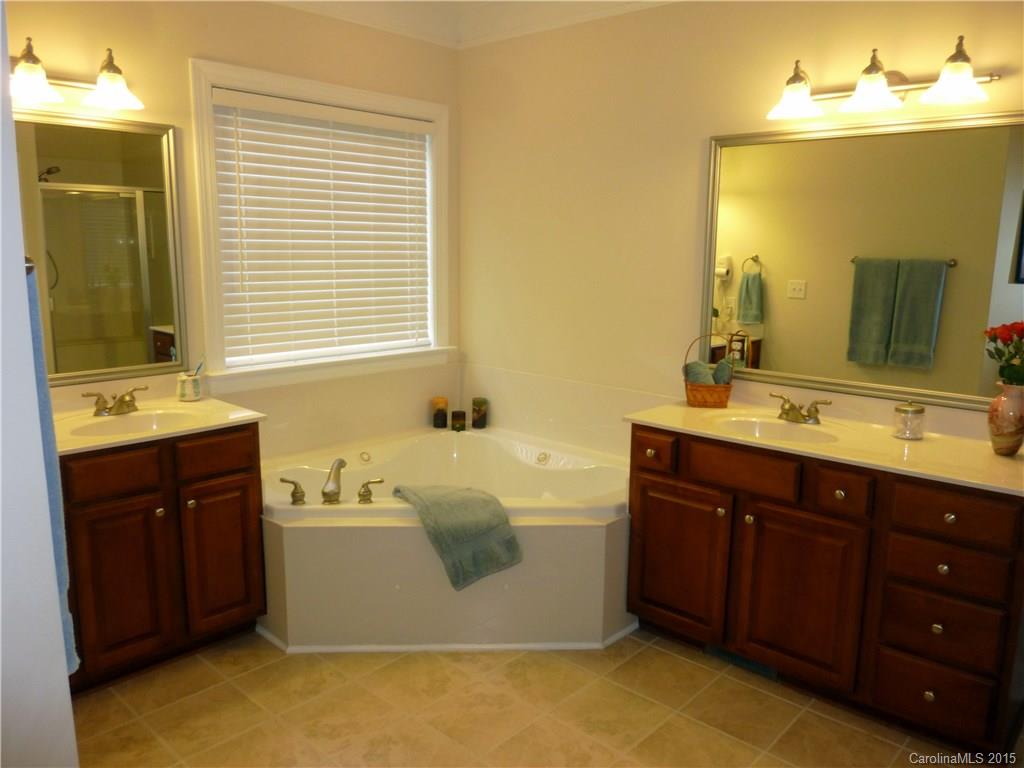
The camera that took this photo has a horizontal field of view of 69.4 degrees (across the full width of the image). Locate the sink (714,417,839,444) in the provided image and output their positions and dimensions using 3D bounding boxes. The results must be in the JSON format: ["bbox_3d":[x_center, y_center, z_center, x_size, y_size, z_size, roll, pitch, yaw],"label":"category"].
[{"bbox_3d":[0.935,0.222,2.609,0.440,0.140,0.350,9,13,42],"label":"sink"}]

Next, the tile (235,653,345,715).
[{"bbox_3d":[-0.759,1.028,2.551,0.302,0.010,0.302,9,13,42],"label":"tile"}]

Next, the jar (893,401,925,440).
[{"bbox_3d":[1.339,0.124,2.498,0.086,0.112,0.086,9,13,42],"label":"jar"}]

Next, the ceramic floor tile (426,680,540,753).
[{"bbox_3d":[-0.107,1.068,2.364,0.302,0.010,0.302,9,13,42],"label":"ceramic floor tile"}]

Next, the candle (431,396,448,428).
[{"bbox_3d":[-0.390,0.156,4.015,0.080,0.152,0.080,0,10,-3],"label":"candle"}]

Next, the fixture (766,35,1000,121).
[{"bbox_3d":[1.211,-0.997,2.446,0.690,0.200,0.210,9,13,42],"label":"fixture"}]

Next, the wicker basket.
[{"bbox_3d":[0.802,-0.045,2.997,0.175,0.268,0.125,3,10,16],"label":"wicker basket"}]

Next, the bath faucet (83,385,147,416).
[{"bbox_3d":[-1.462,0.067,2.742,0.125,0.082,0.228,10,13,42],"label":"bath faucet"}]

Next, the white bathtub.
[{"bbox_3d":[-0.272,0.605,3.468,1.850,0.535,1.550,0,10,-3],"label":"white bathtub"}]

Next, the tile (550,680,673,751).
[{"bbox_3d":[0.326,1.071,2.406,0.300,0.012,0.300,10,13,42],"label":"tile"}]

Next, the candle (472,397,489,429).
[{"bbox_3d":[-0.171,0.166,4.023,0.076,0.161,0.076,10,13,42],"label":"candle"}]

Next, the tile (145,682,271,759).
[{"bbox_3d":[-0.960,1.060,2.335,0.302,0.010,0.302,9,13,42],"label":"tile"}]

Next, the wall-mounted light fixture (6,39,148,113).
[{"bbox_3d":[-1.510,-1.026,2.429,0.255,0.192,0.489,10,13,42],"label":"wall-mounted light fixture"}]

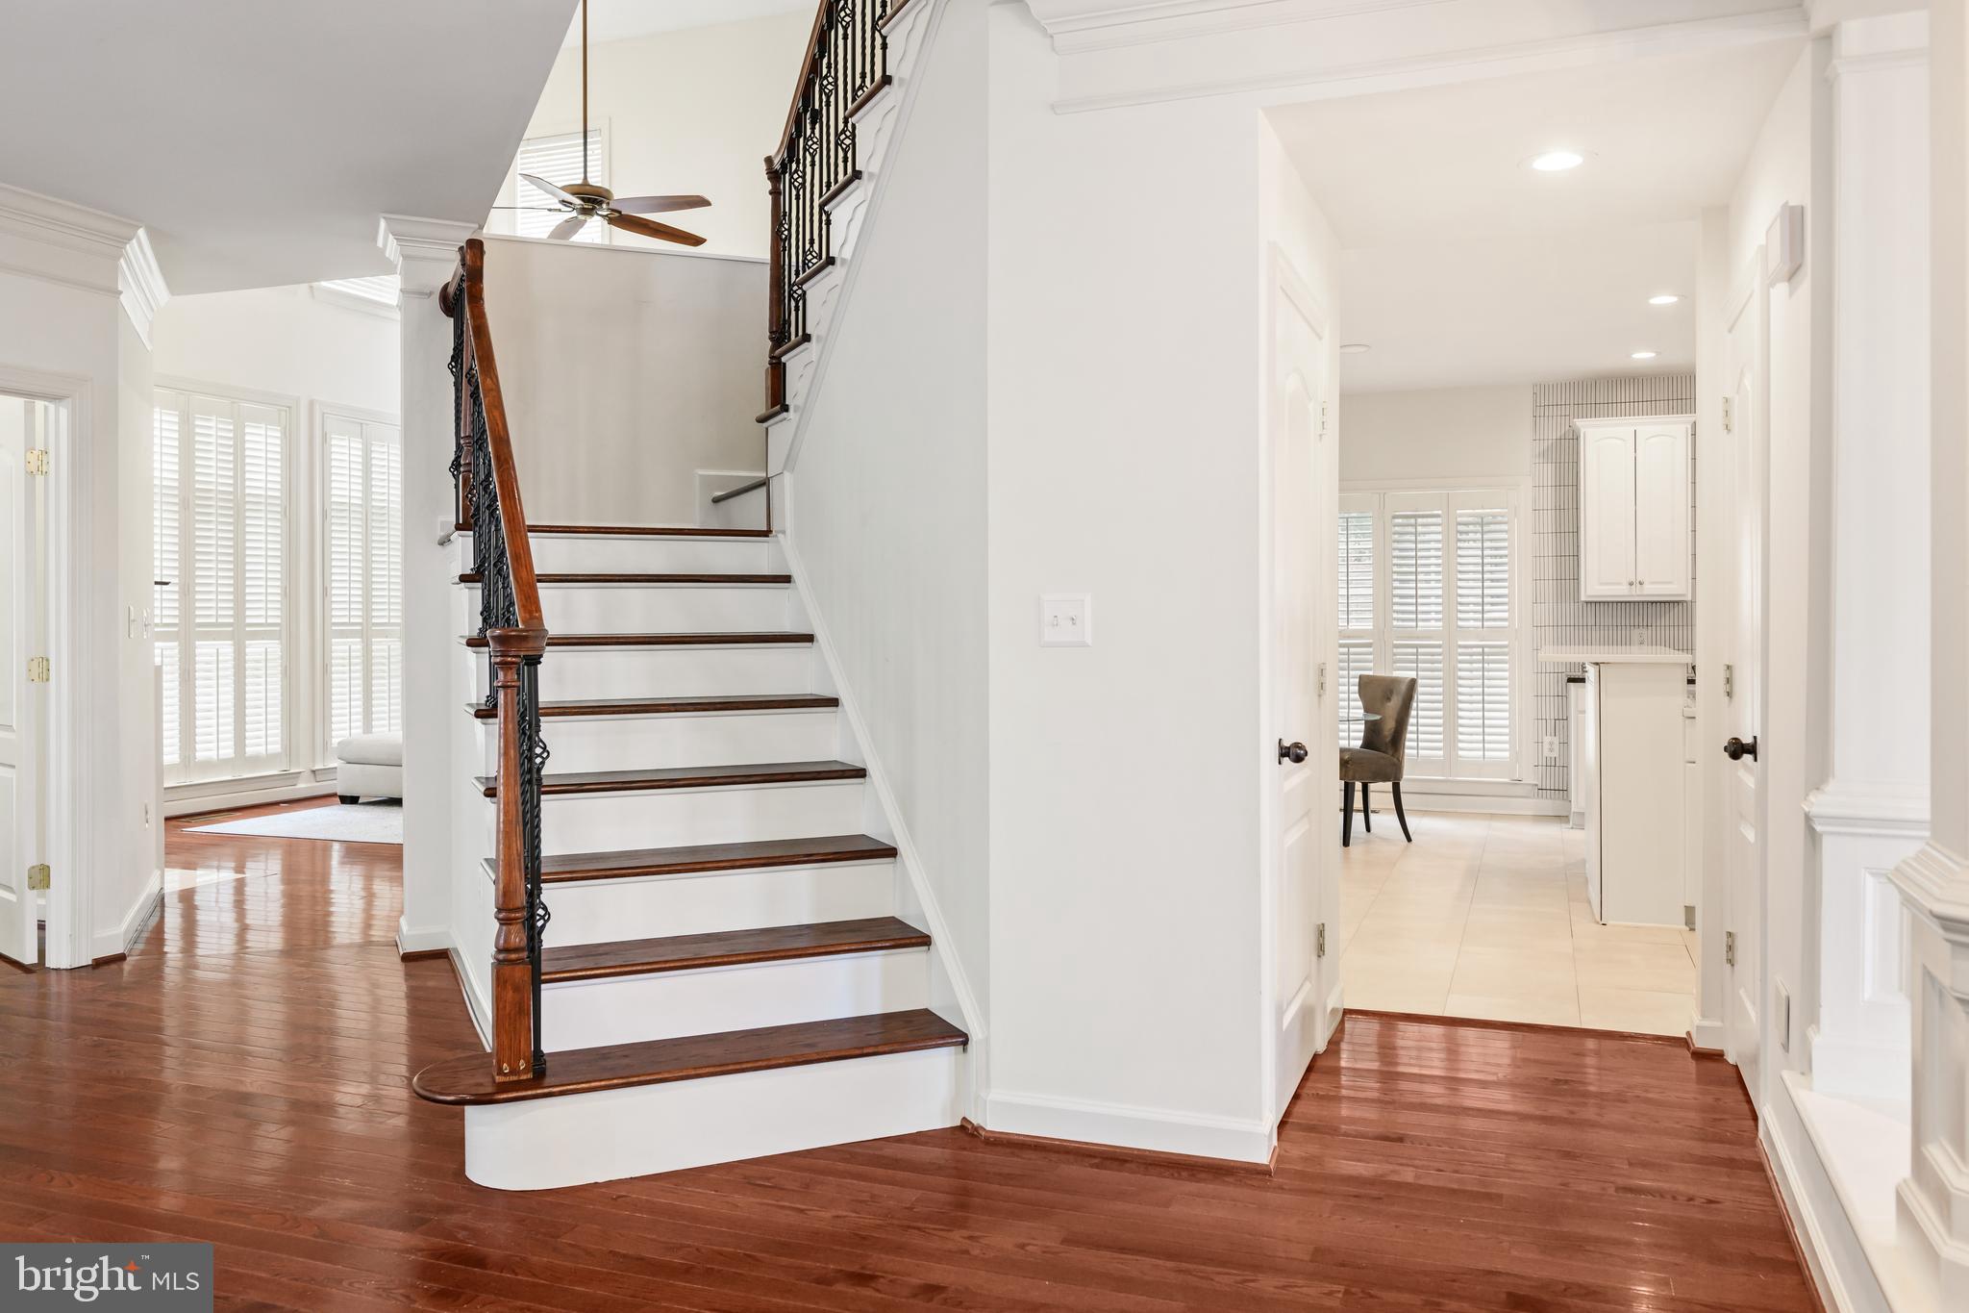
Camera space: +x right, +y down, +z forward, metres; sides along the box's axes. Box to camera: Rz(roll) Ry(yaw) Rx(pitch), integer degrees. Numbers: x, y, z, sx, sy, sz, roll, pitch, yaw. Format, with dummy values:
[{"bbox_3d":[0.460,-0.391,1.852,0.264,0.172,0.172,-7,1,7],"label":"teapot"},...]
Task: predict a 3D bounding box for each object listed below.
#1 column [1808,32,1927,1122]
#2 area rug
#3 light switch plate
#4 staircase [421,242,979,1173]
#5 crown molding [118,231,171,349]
[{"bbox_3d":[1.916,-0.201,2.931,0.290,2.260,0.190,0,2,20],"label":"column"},{"bbox_3d":[-3.066,0.989,8.794,2.600,0.015,2.500,0,2,21],"label":"area rug"},{"bbox_3d":[0.184,-0.081,3.095,0.120,0.120,0.009,0,2,19],"label":"light switch plate"},{"bbox_3d":[-1.023,-0.146,4.027,1.250,2.500,2.200,-1,2,-23],"label":"staircase"},{"bbox_3d":[-3.350,-1.444,5.490,0.120,0.250,1.140,-1,2,-24],"label":"crown molding"}]

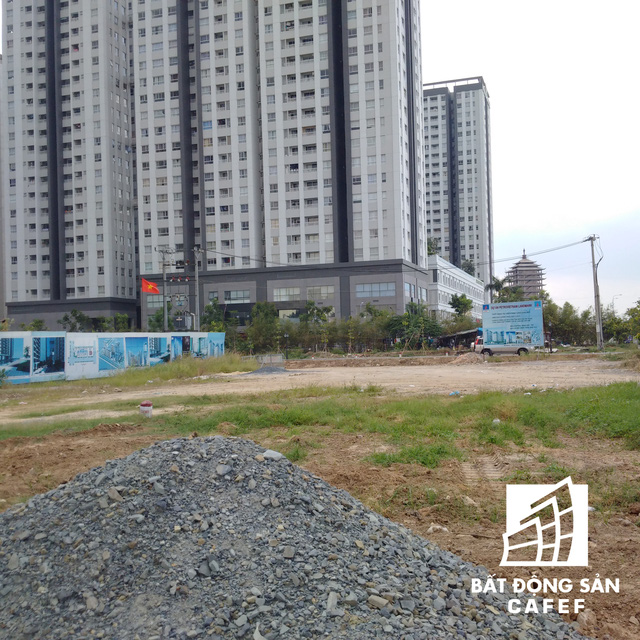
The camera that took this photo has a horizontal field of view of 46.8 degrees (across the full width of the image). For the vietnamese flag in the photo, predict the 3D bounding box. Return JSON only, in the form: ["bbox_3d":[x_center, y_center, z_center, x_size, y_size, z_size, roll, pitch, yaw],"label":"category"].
[{"bbox_3d":[-13.982,-2.763,61.000,1.600,1.320,0.400,-1,0,-9],"label":"vietnamese flag"}]

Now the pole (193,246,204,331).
[{"bbox_3d":[-10.542,-1.321,64.973,1.000,10.282,0.500,-2,0,0],"label":"pole"}]

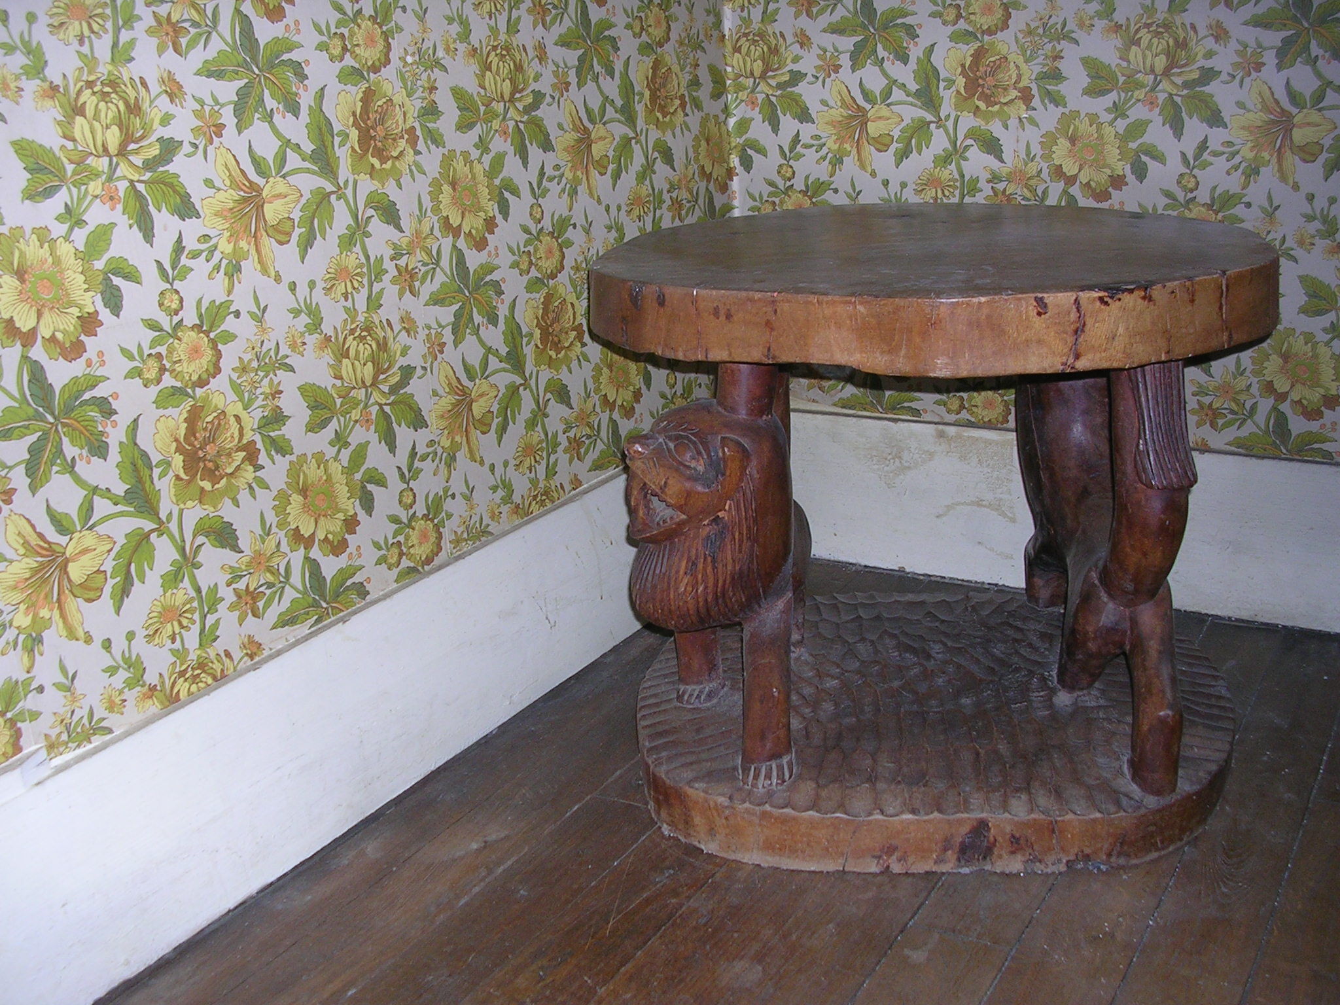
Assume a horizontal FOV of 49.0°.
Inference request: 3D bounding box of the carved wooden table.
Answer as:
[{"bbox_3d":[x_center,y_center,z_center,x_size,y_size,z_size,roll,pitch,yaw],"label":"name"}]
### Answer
[{"bbox_3d":[0.262,0.002,1.514,0.645,0.540,0.605,0,19,10],"label":"carved wooden table"}]

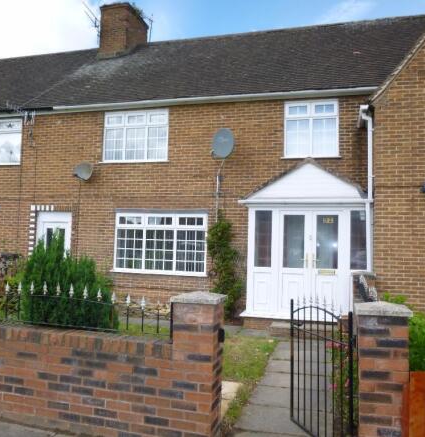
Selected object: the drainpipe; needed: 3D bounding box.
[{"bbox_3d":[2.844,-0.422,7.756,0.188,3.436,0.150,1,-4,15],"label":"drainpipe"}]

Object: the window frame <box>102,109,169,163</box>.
[{"bbox_3d":[-1.872,-1.996,10.243,1.717,1.273,0.120,1,-4,15],"label":"window frame"}]

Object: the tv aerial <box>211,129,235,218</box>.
[{"bbox_3d":[0.227,-0.973,9.239,0.480,2.038,0.430,-1,-4,35],"label":"tv aerial"}]

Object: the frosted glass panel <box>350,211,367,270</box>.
[{"bbox_3d":[2.666,0.396,7.679,0.307,1.087,0.050,1,-4,15],"label":"frosted glass panel"}]

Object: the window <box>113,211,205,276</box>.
[{"bbox_3d":[-1.244,0.586,9.890,2.337,1.424,0.130,1,-4,15],"label":"window"}]

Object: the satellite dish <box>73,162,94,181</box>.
[{"bbox_3d":[-3.121,-1.138,10.180,0.460,0.430,0.360,-1,-5,38],"label":"satellite dish"}]

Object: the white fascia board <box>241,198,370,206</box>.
[{"bbox_3d":[1.702,-0.308,7.885,2.452,0.120,0.100,1,-4,15],"label":"white fascia board"}]

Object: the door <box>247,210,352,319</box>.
[{"bbox_3d":[1.610,0.845,7.925,1.953,2.127,0.120,1,-4,15],"label":"door"}]

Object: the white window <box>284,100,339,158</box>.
[{"bbox_3d":[2.157,-1.952,9.184,1.167,1.273,0.120,1,-4,15],"label":"white window"}]

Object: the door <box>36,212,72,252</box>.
[{"bbox_3d":[-4.041,0.884,10.655,0.992,2.066,0.100,1,-4,15],"label":"door"}]

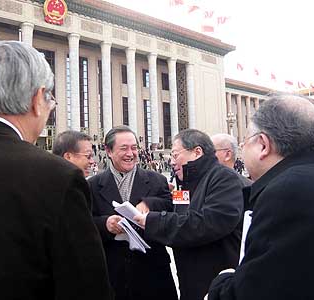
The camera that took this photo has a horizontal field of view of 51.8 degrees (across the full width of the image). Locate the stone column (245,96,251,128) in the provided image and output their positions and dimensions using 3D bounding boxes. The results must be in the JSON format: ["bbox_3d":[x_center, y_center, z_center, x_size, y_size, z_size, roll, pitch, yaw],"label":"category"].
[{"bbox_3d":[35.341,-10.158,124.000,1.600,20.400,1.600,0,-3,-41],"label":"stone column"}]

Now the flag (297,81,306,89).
[{"bbox_3d":[67.233,-30.232,150.000,3.000,2.400,0.600,-3,-2,24],"label":"flag"}]

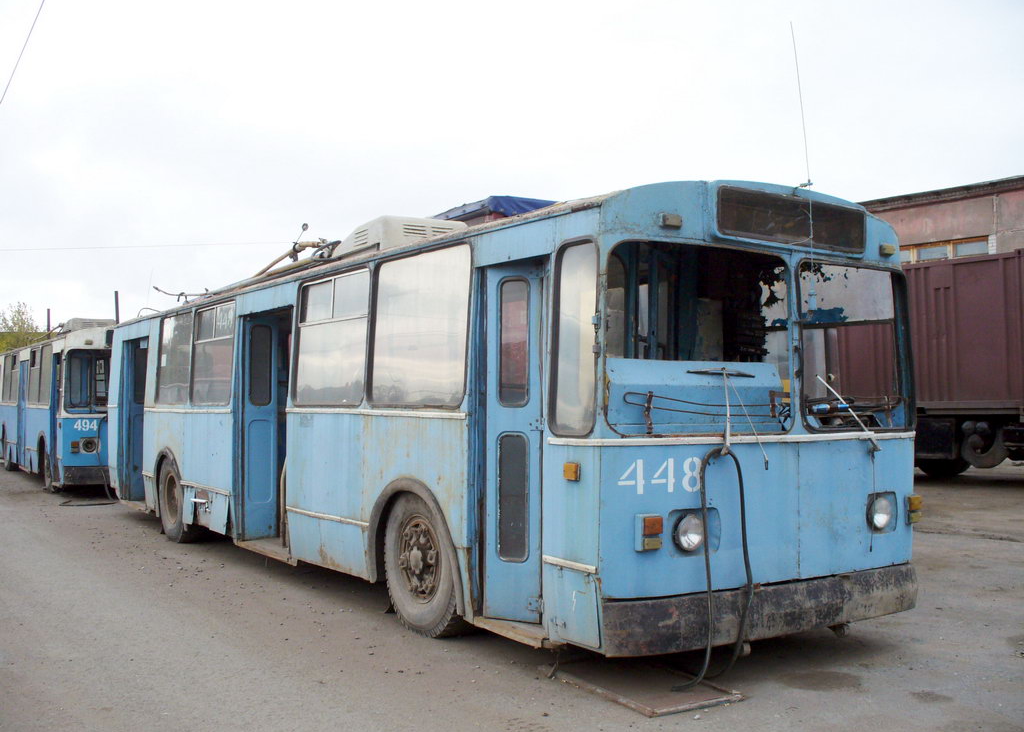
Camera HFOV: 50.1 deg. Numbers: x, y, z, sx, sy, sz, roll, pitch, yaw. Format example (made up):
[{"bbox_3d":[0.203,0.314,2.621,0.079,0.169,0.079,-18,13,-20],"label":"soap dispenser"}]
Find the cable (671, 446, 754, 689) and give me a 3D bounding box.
[{"bbox_3d":[1.096,1.102,5.979,0.410,1.340,0.330,1,-3,-32],"label":"cable"}]

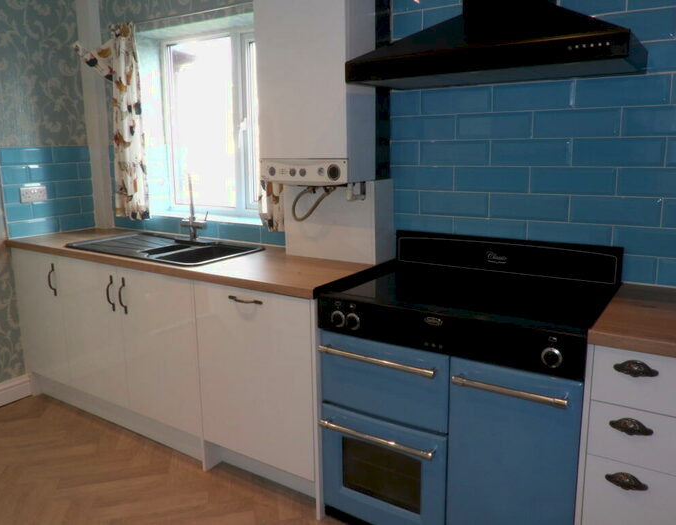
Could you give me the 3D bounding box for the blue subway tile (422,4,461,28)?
[{"bbox_3d":[0.459,-0.930,2.173,0.300,0.100,0.010,6,13,34],"label":"blue subway tile"}]

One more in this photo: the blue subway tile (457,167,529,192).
[{"bbox_3d":[0.602,-0.325,2.226,0.296,0.099,0.010,7,14,32],"label":"blue subway tile"}]

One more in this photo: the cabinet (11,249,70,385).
[{"bbox_3d":[-1.465,0.250,3.330,0.463,0.724,0.571,7,14,32],"label":"cabinet"}]

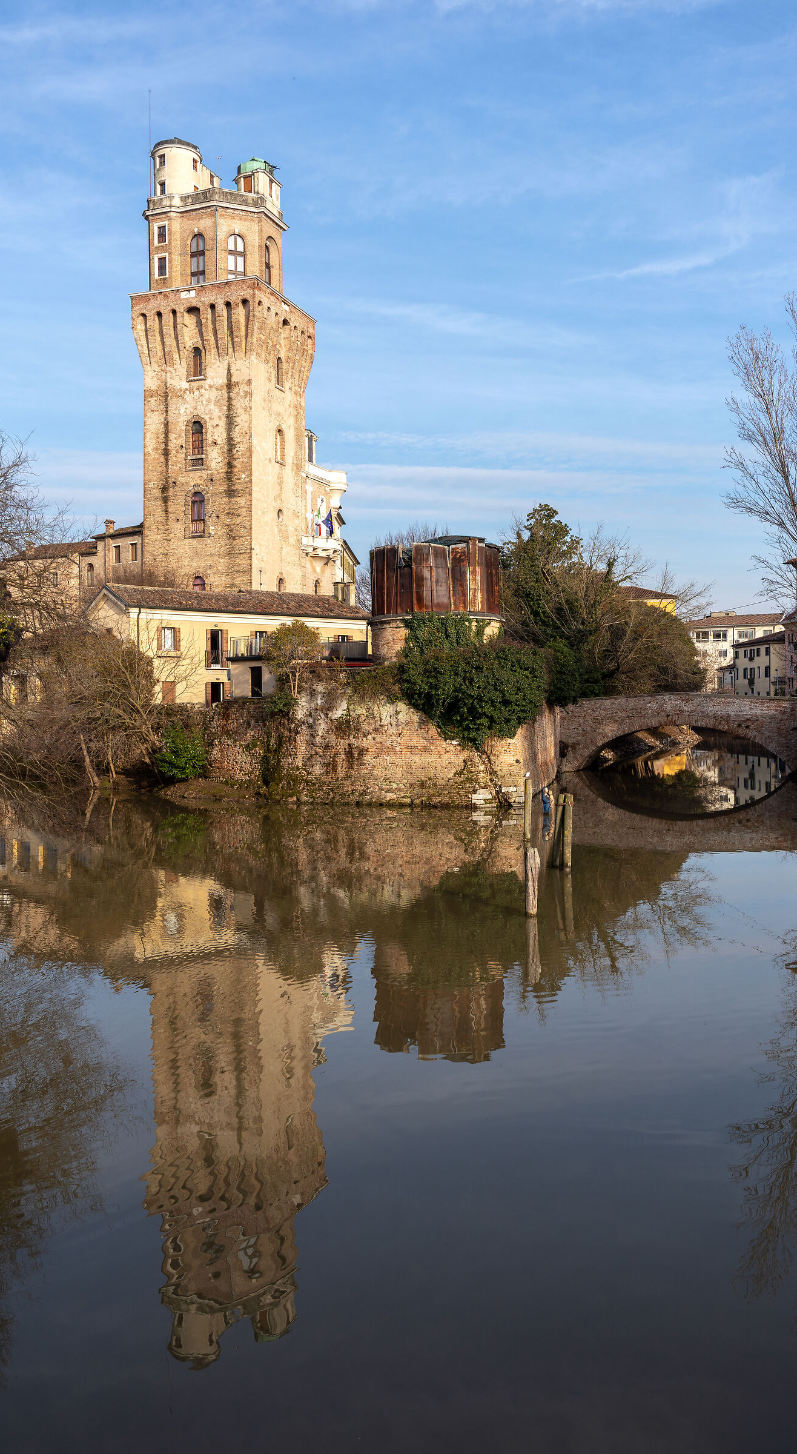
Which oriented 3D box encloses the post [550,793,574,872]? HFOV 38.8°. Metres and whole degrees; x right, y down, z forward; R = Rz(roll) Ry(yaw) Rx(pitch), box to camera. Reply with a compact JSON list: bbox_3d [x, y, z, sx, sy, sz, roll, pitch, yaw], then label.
[{"bbox_3d":[3.993,2.556,27.500,0.500,1.900,0.380,-1,1,0],"label":"post"}]

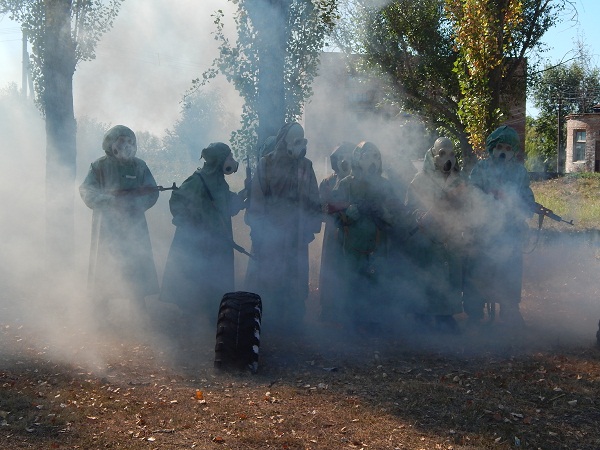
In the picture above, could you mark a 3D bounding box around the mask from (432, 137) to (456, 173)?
[{"bbox_3d":[1.293,-0.629,8.500,0.210,0.310,0.270,-1,4,-12],"label":"mask"}]

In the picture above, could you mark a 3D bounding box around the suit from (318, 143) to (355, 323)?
[{"bbox_3d":[0.420,0.071,9.000,0.600,1.710,0.450,-1,4,-14],"label":"suit"}]

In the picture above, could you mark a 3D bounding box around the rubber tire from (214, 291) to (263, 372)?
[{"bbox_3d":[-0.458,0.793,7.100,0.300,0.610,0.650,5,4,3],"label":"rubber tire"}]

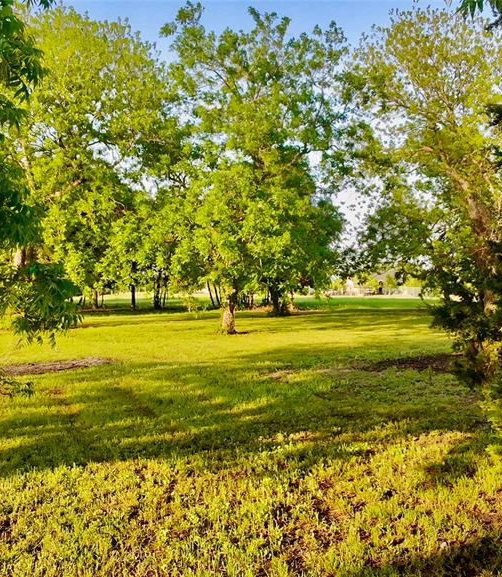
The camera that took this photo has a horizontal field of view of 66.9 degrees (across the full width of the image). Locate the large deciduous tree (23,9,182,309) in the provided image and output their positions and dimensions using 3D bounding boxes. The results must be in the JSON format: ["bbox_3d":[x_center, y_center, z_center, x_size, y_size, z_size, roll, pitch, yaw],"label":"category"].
[{"bbox_3d":[-8.005,-6.846,20.500,8.517,16.495,8.000,0,0,0],"label":"large deciduous tree"}]

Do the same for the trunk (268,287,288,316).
[{"bbox_3d":[1.498,0.735,21.500,1.131,1.696,1.000,0,0,0],"label":"trunk"}]

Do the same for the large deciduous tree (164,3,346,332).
[{"bbox_3d":[0.138,-4.773,15.000,7.179,13.016,6.800,0,0,0],"label":"large deciduous tree"}]

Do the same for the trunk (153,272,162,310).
[{"bbox_3d":[-6.638,0.213,27.000,0.568,2.698,0.500,0,0,0],"label":"trunk"}]

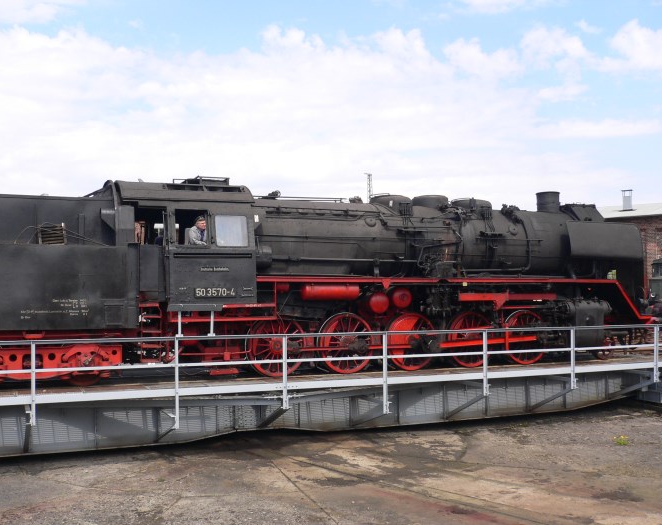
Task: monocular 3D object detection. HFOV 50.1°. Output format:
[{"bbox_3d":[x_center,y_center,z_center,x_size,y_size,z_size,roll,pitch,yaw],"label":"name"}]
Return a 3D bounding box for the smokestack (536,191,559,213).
[{"bbox_3d":[5.917,-1.643,19.339,0.640,0.580,0.640,0,-2,0],"label":"smokestack"}]

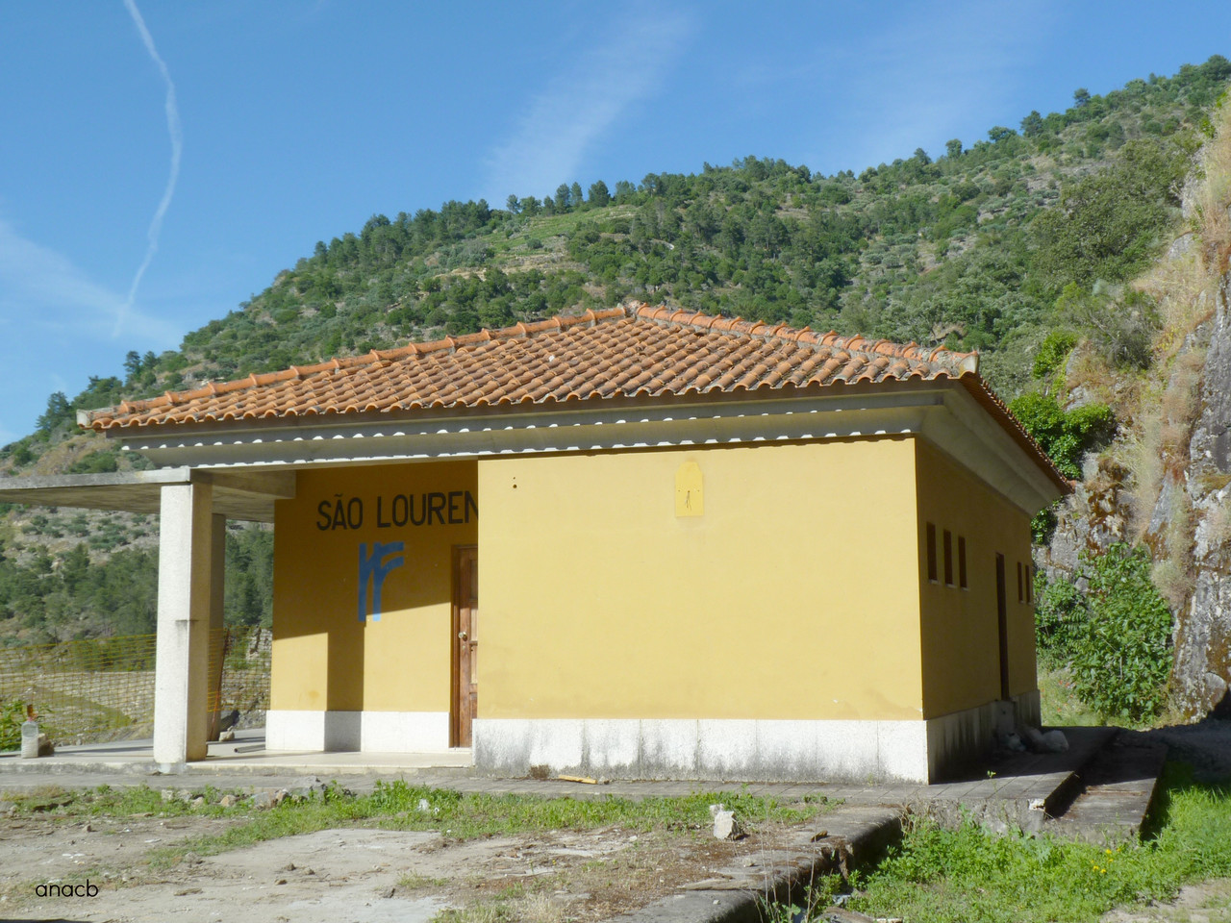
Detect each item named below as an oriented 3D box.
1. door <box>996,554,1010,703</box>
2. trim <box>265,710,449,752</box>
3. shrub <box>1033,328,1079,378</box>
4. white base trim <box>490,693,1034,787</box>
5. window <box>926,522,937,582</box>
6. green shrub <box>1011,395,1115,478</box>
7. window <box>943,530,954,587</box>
[{"bbox_3d":[4.623,2.097,19.281,0.100,1.958,0.820,-3,-7,20],"label":"door"},{"bbox_3d":[-2.799,2.923,17.321,2.227,0.437,0.060,-3,-7,20],"label":"trim"},{"bbox_3d":[8.581,-2.096,31.280,0.902,0.978,0.850,-2,-7,15],"label":"shrub"},{"bbox_3d":[2.348,3.095,18.830,4.237,0.532,9.830,-3,-7,20],"label":"white base trim"},{"bbox_3d":[2.819,0.840,14.491,0.120,0.530,0.510,-3,-7,20],"label":"window"},{"bbox_3d":[8.145,-0.430,29.240,1.933,1.652,1.500,-2,-7,16],"label":"green shrub"},{"bbox_3d":[3.156,0.945,15.405,0.120,0.530,0.510,-3,-7,20],"label":"window"}]

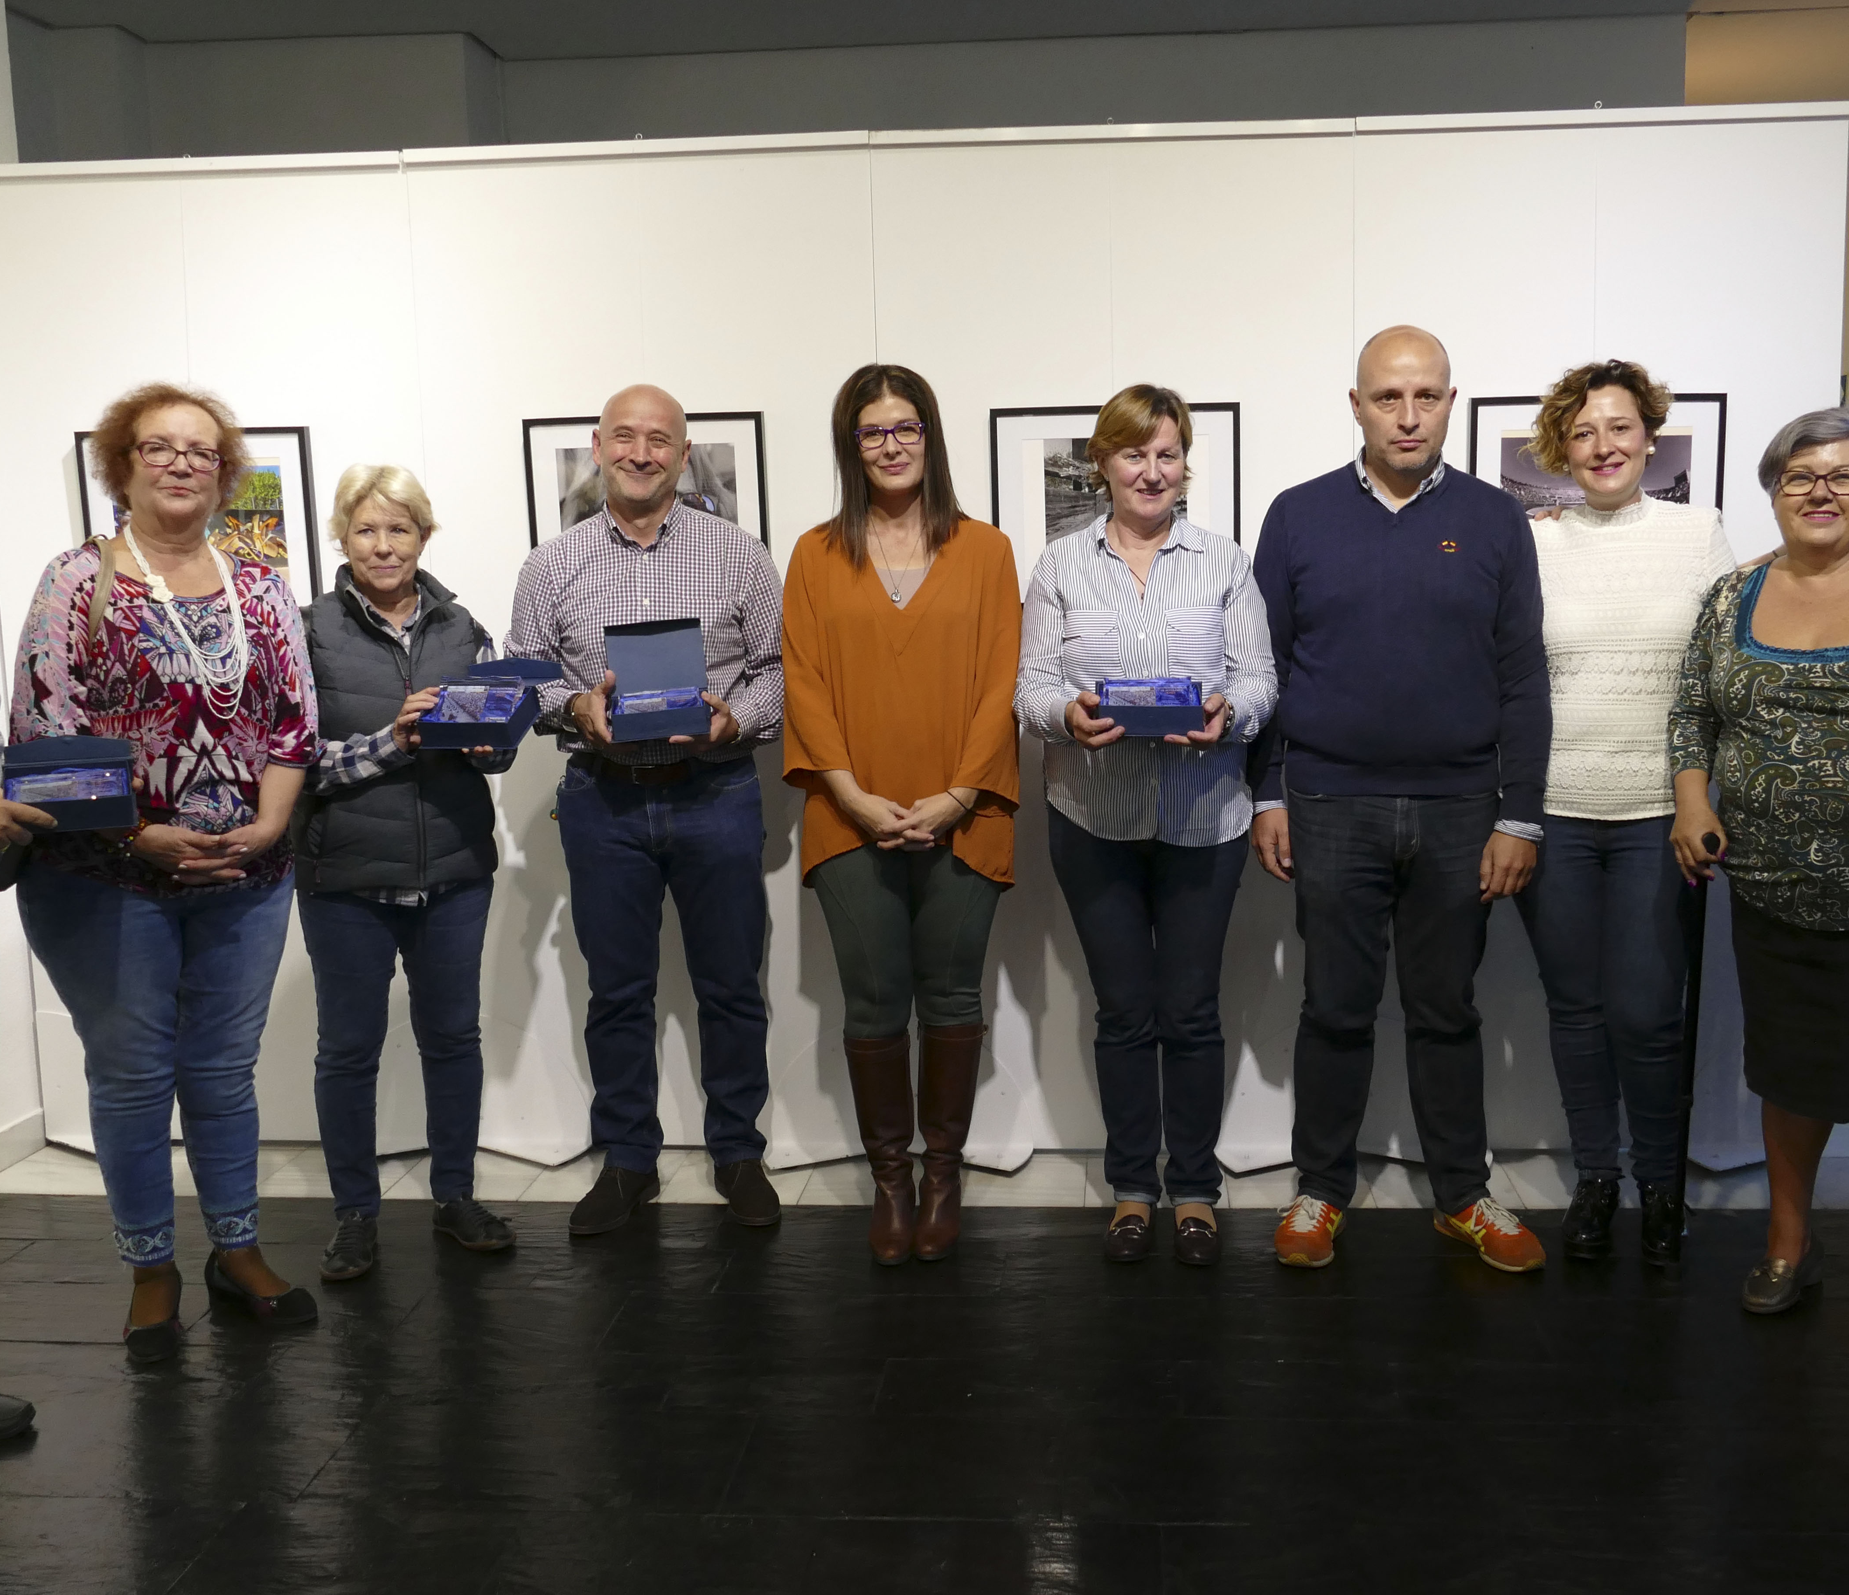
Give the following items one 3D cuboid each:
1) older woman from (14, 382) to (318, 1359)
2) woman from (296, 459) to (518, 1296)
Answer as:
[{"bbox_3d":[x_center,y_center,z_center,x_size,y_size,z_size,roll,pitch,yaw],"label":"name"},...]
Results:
[{"bbox_3d":[-1.267,0.118,2.859,0.510,1.640,0.400,-6,9,-36],"label":"older woman"},{"bbox_3d":[-0.973,0.137,3.141,0.450,1.520,0.400,-4,8,-24],"label":"woman"}]

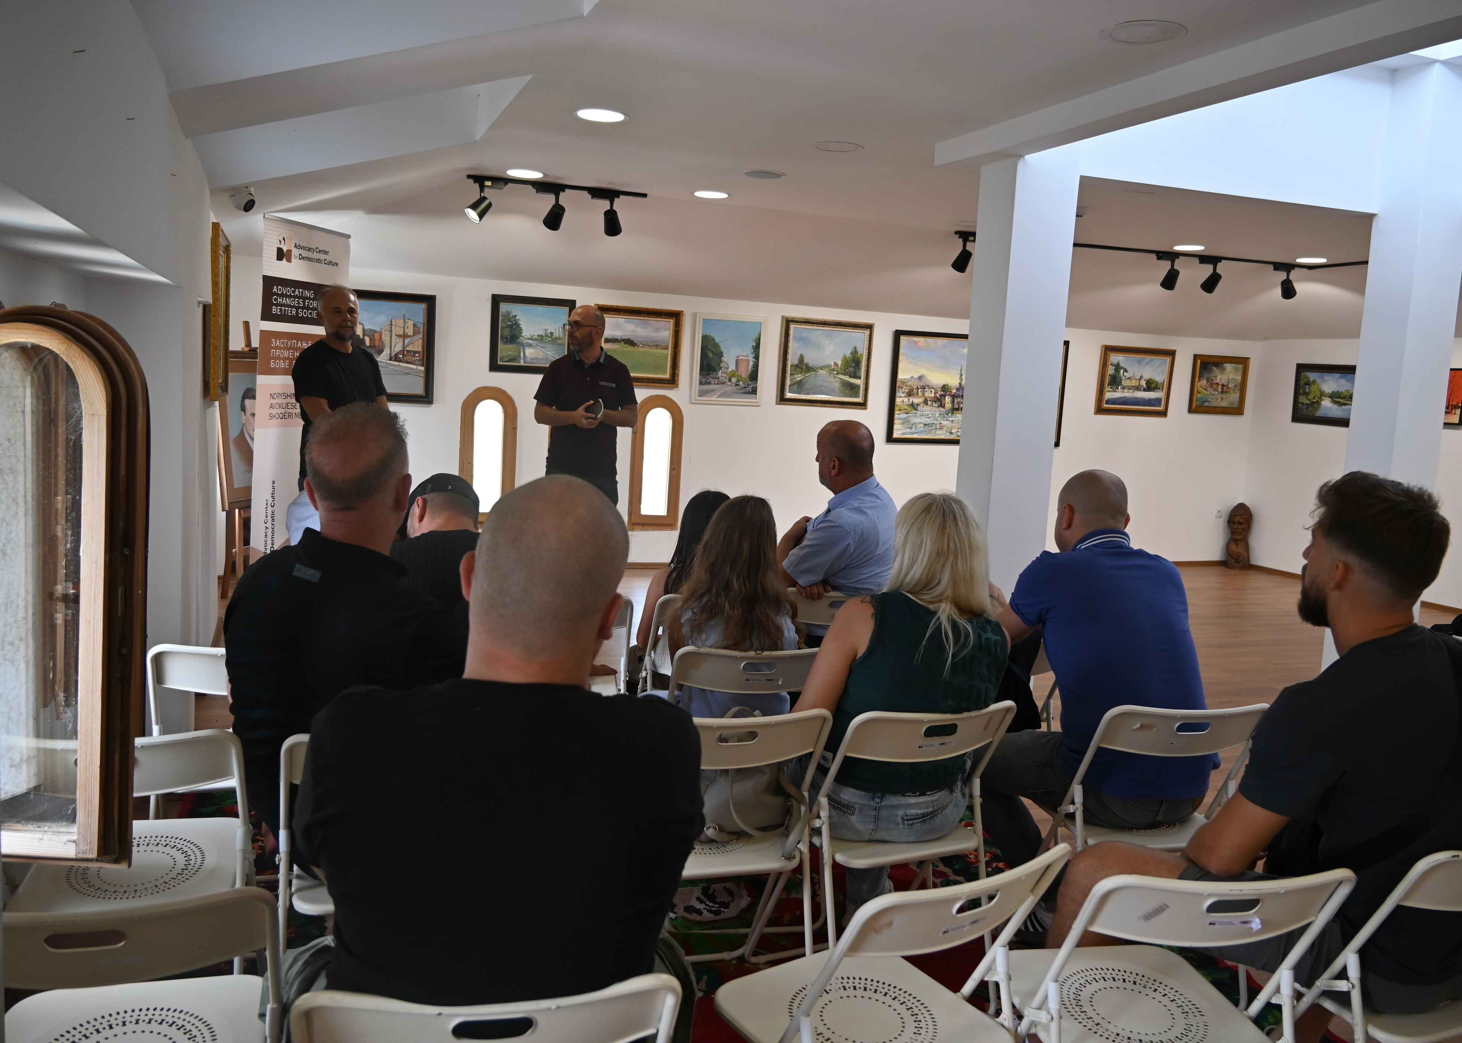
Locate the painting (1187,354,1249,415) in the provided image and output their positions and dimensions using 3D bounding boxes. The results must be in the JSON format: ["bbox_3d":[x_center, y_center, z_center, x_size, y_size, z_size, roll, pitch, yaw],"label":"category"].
[{"bbox_3d":[4.639,-1.295,11.152,0.680,0.545,0.050,1,7,-23],"label":"painting"}]

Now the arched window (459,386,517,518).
[{"bbox_3d":[-1.723,-0.449,8.308,0.400,1.010,0.100,1,7,-21],"label":"arched window"}]

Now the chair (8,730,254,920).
[{"bbox_3d":[-1.121,0.706,2.211,0.410,0.780,0.470,1,7,-18],"label":"chair"}]

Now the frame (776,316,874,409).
[{"bbox_3d":[0.735,-1.221,9.084,0.780,0.670,0.050,1,7,-21],"label":"frame"}]

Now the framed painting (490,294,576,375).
[{"bbox_3d":[-1.436,-1.353,8.550,0.615,0.557,0.040,1,7,-20],"label":"framed painting"}]

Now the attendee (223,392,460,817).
[{"bbox_3d":[-0.794,0.435,2.627,0.530,1.385,0.780,2,7,-13],"label":"attendee"}]

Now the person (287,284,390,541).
[{"bbox_3d":[-1.702,-0.117,5.102,0.500,1.800,0.320,-3,9,-44],"label":"person"}]

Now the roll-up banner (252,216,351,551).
[{"bbox_3d":[-2.248,-0.437,6.146,0.200,2.130,0.820,5,7,12],"label":"roll-up banner"}]

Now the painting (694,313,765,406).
[{"bbox_3d":[-0.016,-1.211,8.811,0.572,0.667,0.040,1,7,-21],"label":"painting"}]

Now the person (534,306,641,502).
[{"bbox_3d":[-0.763,-0.218,6.042,0.520,1.771,0.400,3,7,1],"label":"person"}]

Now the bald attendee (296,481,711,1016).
[{"bbox_3d":[-0.335,0.586,1.647,0.550,1.360,0.800,2,7,-11],"label":"bald attendee"}]

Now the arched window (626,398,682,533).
[{"bbox_3d":[-0.565,-0.446,9.012,0.404,1.047,0.080,1,7,-20],"label":"arched window"}]

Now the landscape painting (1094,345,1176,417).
[{"bbox_3d":[3.491,-1.201,10.117,0.770,0.585,0.050,1,7,-21],"label":"landscape painting"}]

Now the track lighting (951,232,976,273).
[{"bbox_3d":[1.163,-1.347,5.876,0.120,0.210,0.130,1,7,-23],"label":"track lighting"}]

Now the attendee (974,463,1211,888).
[{"bbox_3d":[0.885,0.508,3.085,0.550,1.320,0.740,1,7,-21],"label":"attendee"}]

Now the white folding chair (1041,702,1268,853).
[{"bbox_3d":[1.039,0.800,3.054,0.453,0.776,0.490,2,7,-15],"label":"white folding chair"}]

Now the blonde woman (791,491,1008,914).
[{"bbox_3d":[0.296,0.523,2.958,0.480,1.250,0.660,0,8,-27],"label":"blonde woman"}]

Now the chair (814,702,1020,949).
[{"bbox_3d":[0.358,0.776,2.835,0.455,0.785,0.460,0,8,-27],"label":"chair"}]

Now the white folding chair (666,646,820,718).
[{"bbox_3d":[0.006,0.660,3.122,0.410,0.780,0.470,2,7,-12],"label":"white folding chair"}]

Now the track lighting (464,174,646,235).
[{"bbox_3d":[-0.958,-1.742,6.521,1.010,0.250,0.180,1,7,-19],"label":"track lighting"}]

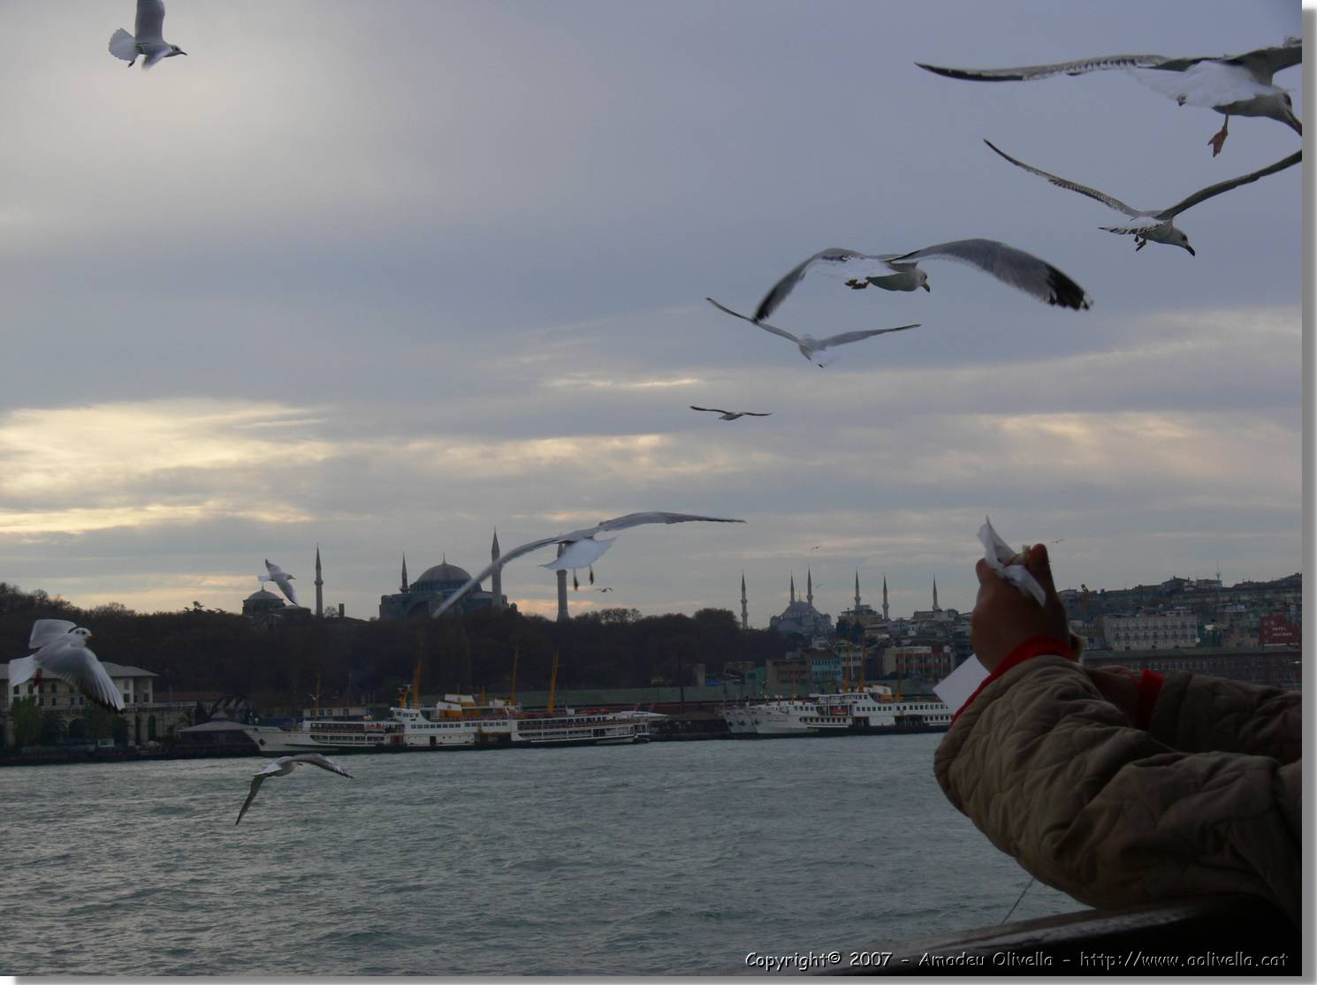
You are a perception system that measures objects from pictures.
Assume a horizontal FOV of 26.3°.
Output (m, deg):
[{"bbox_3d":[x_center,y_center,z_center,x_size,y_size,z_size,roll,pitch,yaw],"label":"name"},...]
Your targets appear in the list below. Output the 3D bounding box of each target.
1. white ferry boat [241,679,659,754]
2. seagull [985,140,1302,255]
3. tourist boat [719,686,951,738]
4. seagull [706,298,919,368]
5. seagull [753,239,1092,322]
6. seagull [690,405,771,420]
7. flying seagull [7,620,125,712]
[{"bbox_3d":[-35.480,37.878,480.000,70.000,11.500,13.000,-1,-4,-12],"label":"white ferry boat"},{"bbox_3d":[1.543,-0.912,8.700,1.250,0.360,0.580,-5,-5,38],"label":"seagull"},{"bbox_3d":[39.456,39.273,500.000,58.000,10.000,12.000,-1,-4,-12],"label":"tourist boat"},{"bbox_3d":[0.847,-0.884,15.500,1.250,0.360,0.550,5,2,-18],"label":"seagull"},{"bbox_3d":[0.805,-0.655,8.600,1.180,0.280,0.580,-5,-5,40],"label":"seagull"},{"bbox_3d":[0.936,-1.014,36.000,1.250,0.200,0.550,2,-5,-38],"label":"seagull"},{"bbox_3d":[-2.207,0.647,10.500,0.400,0.250,0.850,-23,31,-14],"label":"flying seagull"}]

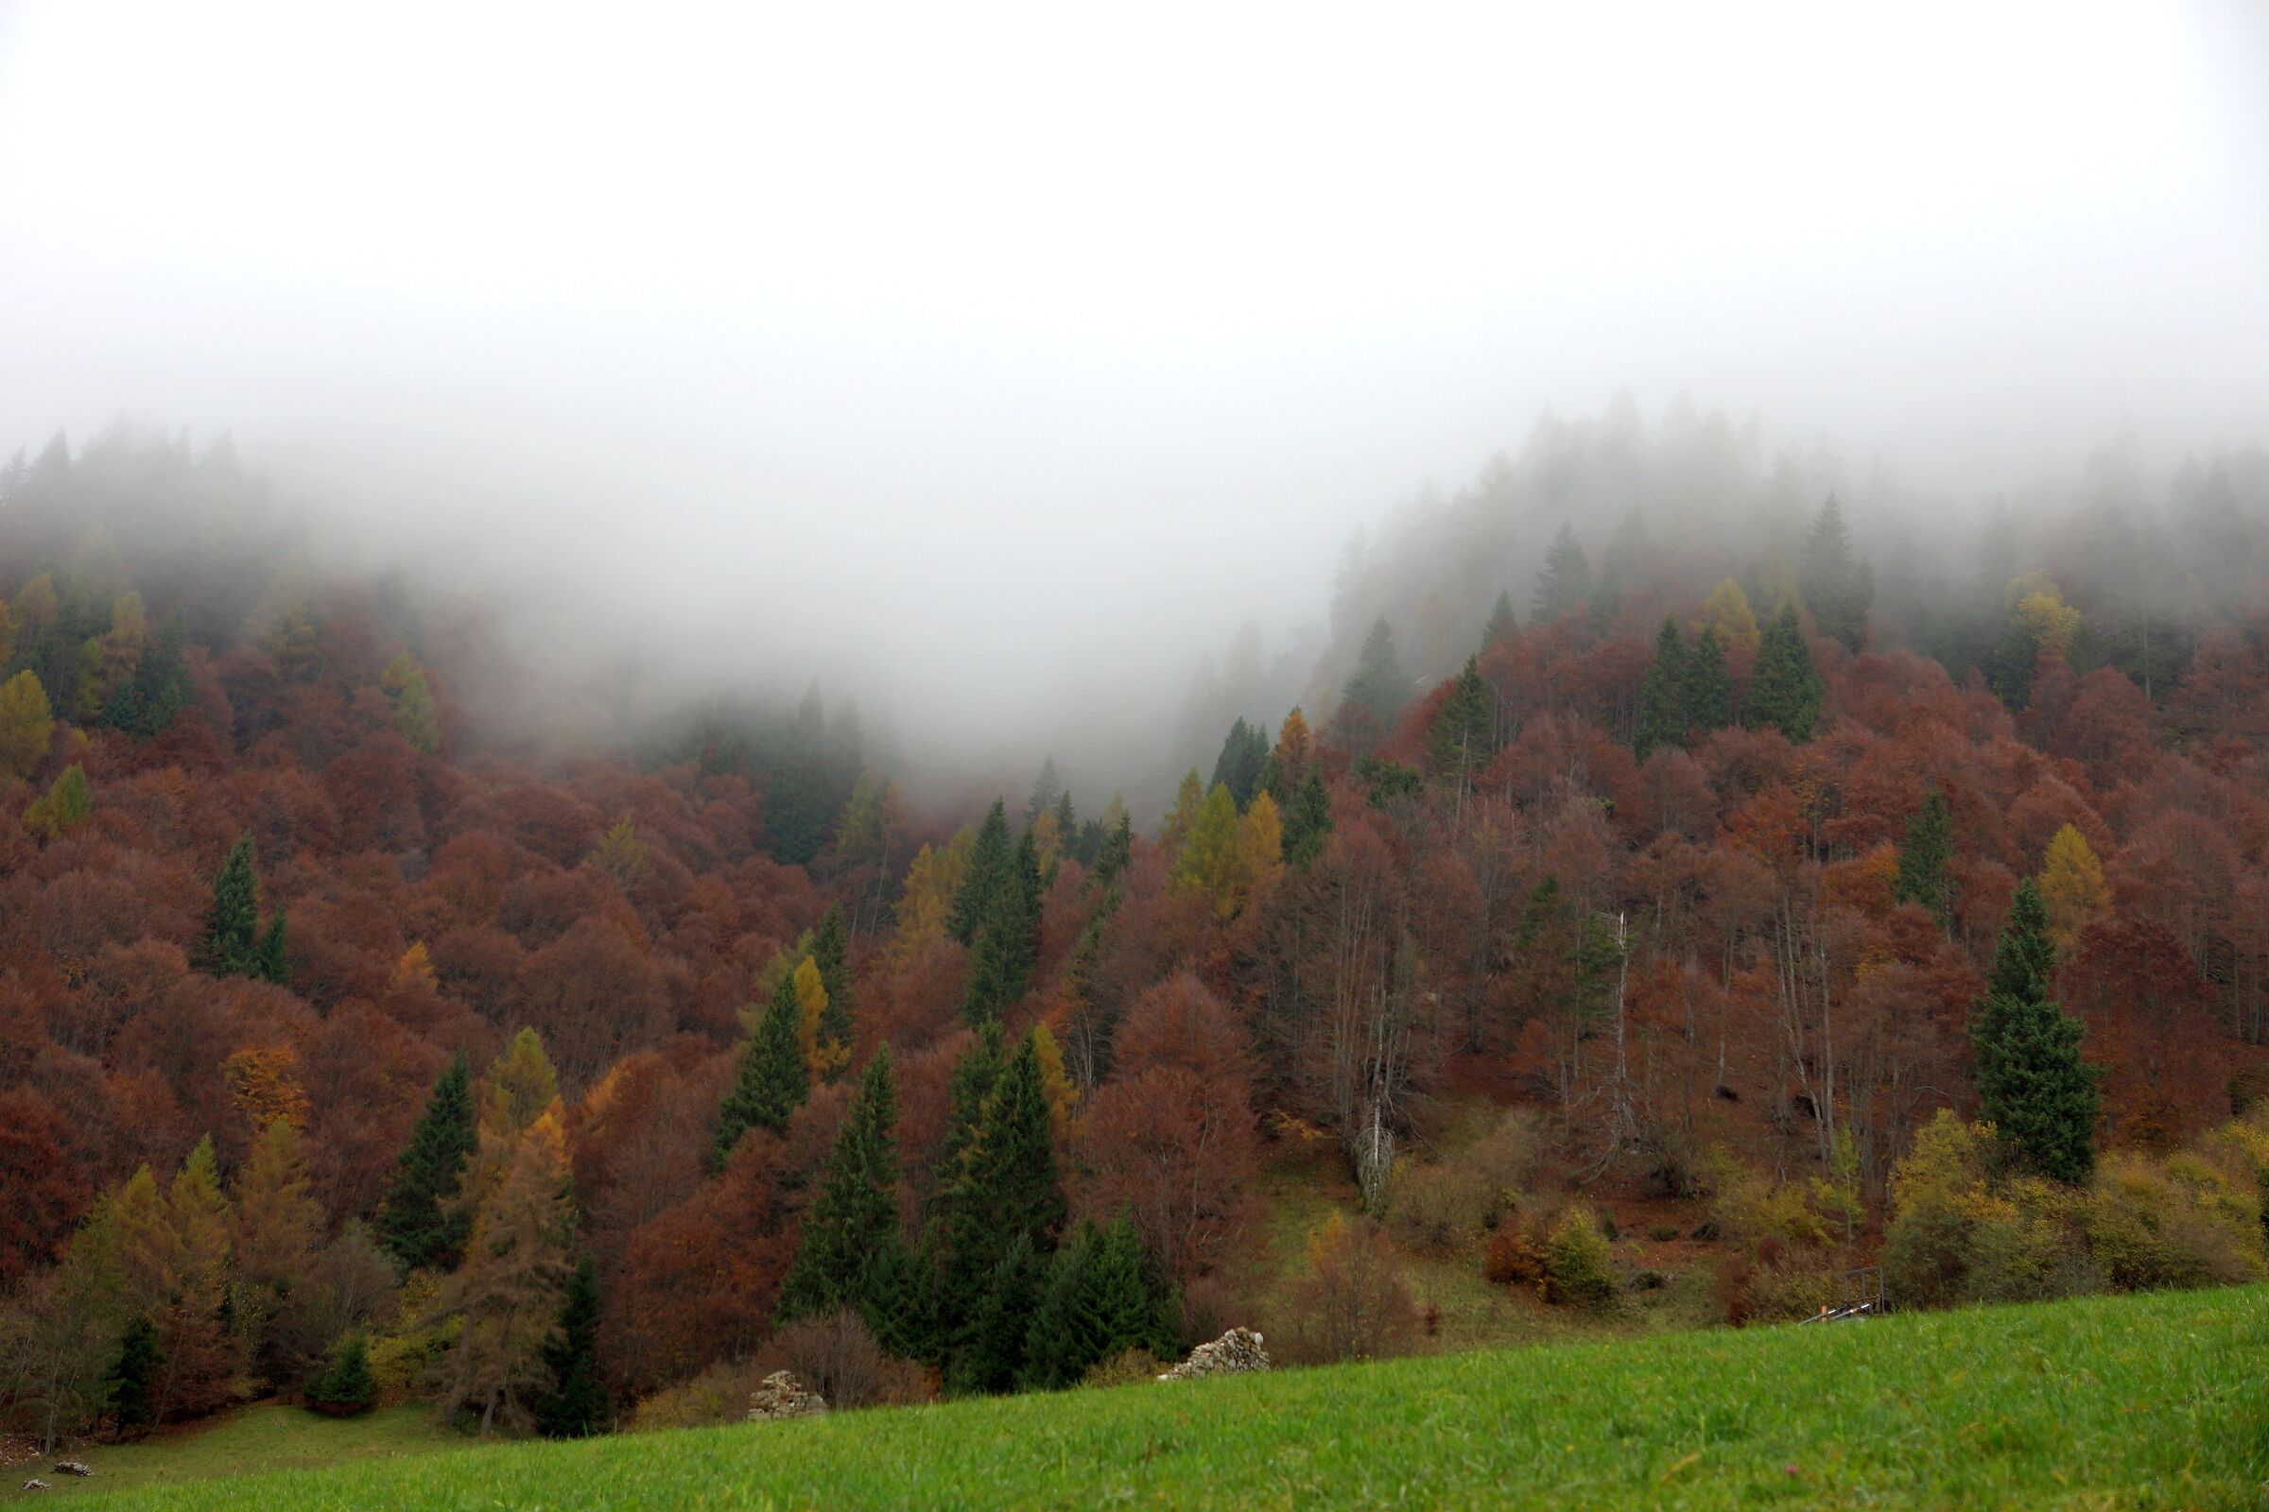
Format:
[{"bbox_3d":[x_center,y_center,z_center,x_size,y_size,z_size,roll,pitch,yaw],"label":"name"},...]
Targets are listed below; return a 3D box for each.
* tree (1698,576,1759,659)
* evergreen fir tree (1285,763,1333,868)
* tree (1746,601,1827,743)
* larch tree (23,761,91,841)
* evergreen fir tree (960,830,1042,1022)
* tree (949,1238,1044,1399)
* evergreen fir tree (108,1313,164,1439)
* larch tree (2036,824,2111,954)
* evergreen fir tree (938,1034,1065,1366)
[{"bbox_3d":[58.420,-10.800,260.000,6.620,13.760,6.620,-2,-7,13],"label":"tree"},{"bbox_3d":[17.090,7.680,260.000,4.880,13.780,4.880,1,-10,0],"label":"evergreen fir tree"},{"bbox_3d":[57.840,-5.590,235.000,7.240,16.700,7.240,-2,-7,14],"label":"tree"},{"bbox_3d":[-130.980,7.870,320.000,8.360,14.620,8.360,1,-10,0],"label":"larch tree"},{"bbox_3d":[-9.730,13.200,195.000,6.140,15.930,6.140,0,-7,-3],"label":"evergreen fir tree"},{"bbox_3d":[-7.220,28.830,135.000,4.880,8.630,4.880,1,-10,0],"label":"tree"},{"bbox_3d":[-40.760,25.400,108.000,2.240,4.960,2.240,3,-7,-20],"label":"evergreen fir tree"},{"bbox_3d":[78.330,12.900,220.000,6.190,14.670,6.190,1,-10,0],"label":"larch tree"},{"bbox_3d":[-6.400,22.250,130.000,6.180,17.270,6.180,0,-7,-3],"label":"evergreen fir tree"}]

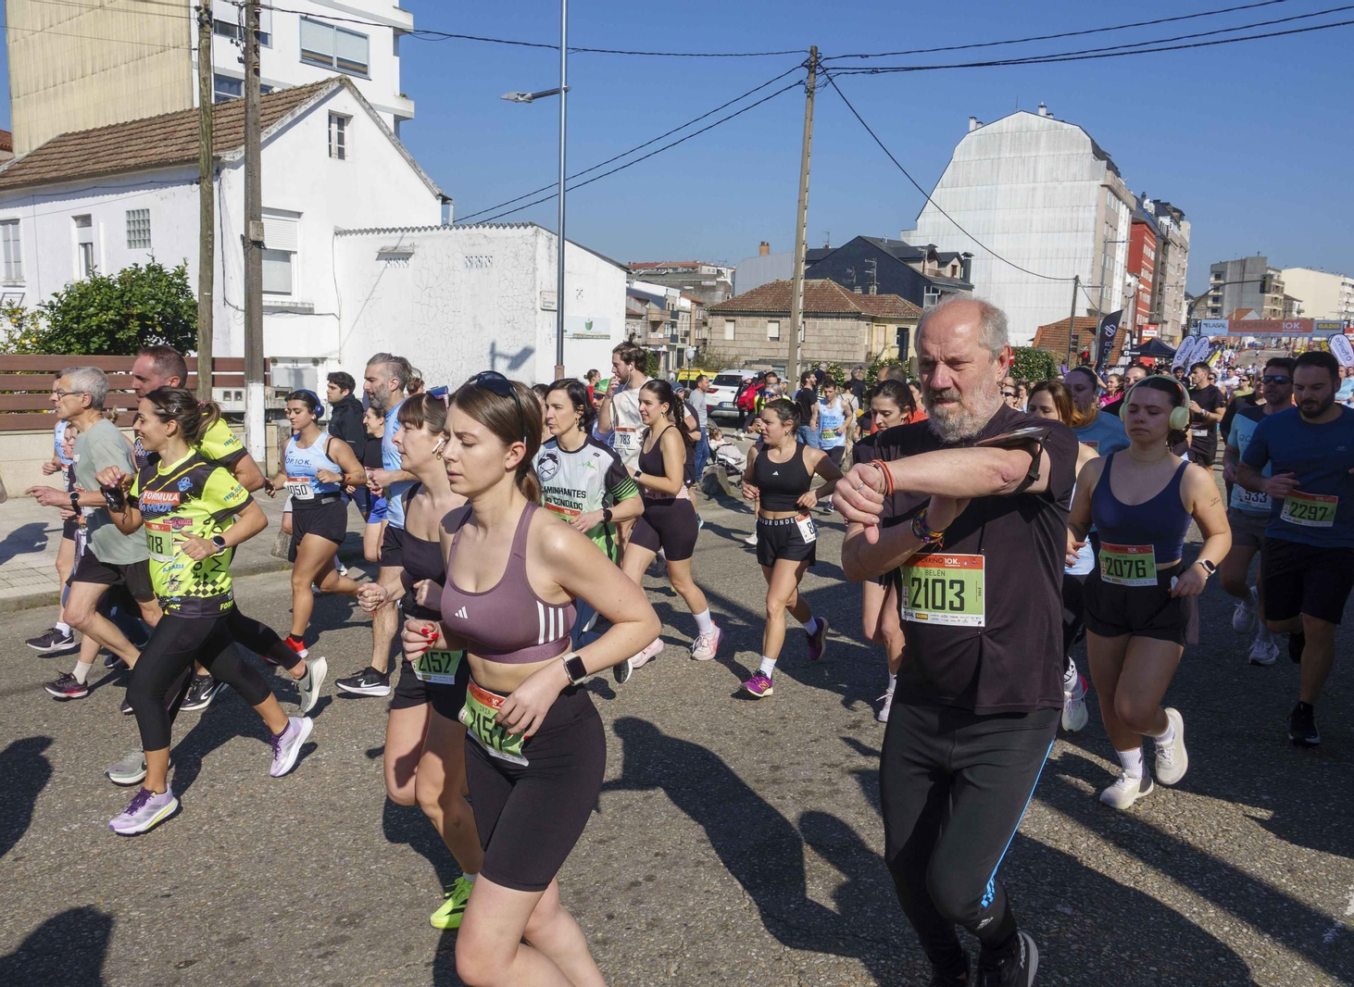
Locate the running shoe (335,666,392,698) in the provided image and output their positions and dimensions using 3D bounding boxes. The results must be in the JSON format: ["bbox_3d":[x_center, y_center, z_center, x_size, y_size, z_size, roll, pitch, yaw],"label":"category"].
[{"bbox_3d":[-1.622,0.974,5.115,0.285,0.125,0.110,12,2,-31],"label":"running shoe"}]

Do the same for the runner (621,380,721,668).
[{"bbox_3d":[-0.010,0.175,5.650,0.720,1.620,0.500,-5,10,-41],"label":"runner"}]

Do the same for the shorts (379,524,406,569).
[{"bbox_3d":[-1.325,0.215,4.970,0.340,0.360,0.400,-6,10,-42],"label":"shorts"}]

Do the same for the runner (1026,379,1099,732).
[{"bbox_3d":[1.581,0.308,4.170,0.520,1.600,0.720,7,10,40],"label":"runner"}]

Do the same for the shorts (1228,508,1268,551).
[{"bbox_3d":[3.380,0.190,5.700,0.380,0.330,0.330,7,9,35],"label":"shorts"}]

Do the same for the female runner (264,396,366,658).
[{"bbox_3d":[-2.088,0.186,5.718,0.500,1.558,0.710,8,10,37],"label":"female runner"}]

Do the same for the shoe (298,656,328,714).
[{"bbox_3d":[-1.669,0.874,4.520,0.105,0.285,0.125,8,-20,42],"label":"shoe"}]

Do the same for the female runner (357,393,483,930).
[{"bbox_3d":[-0.660,0.500,2.870,0.680,1.600,0.500,-6,10,-43],"label":"female runner"}]

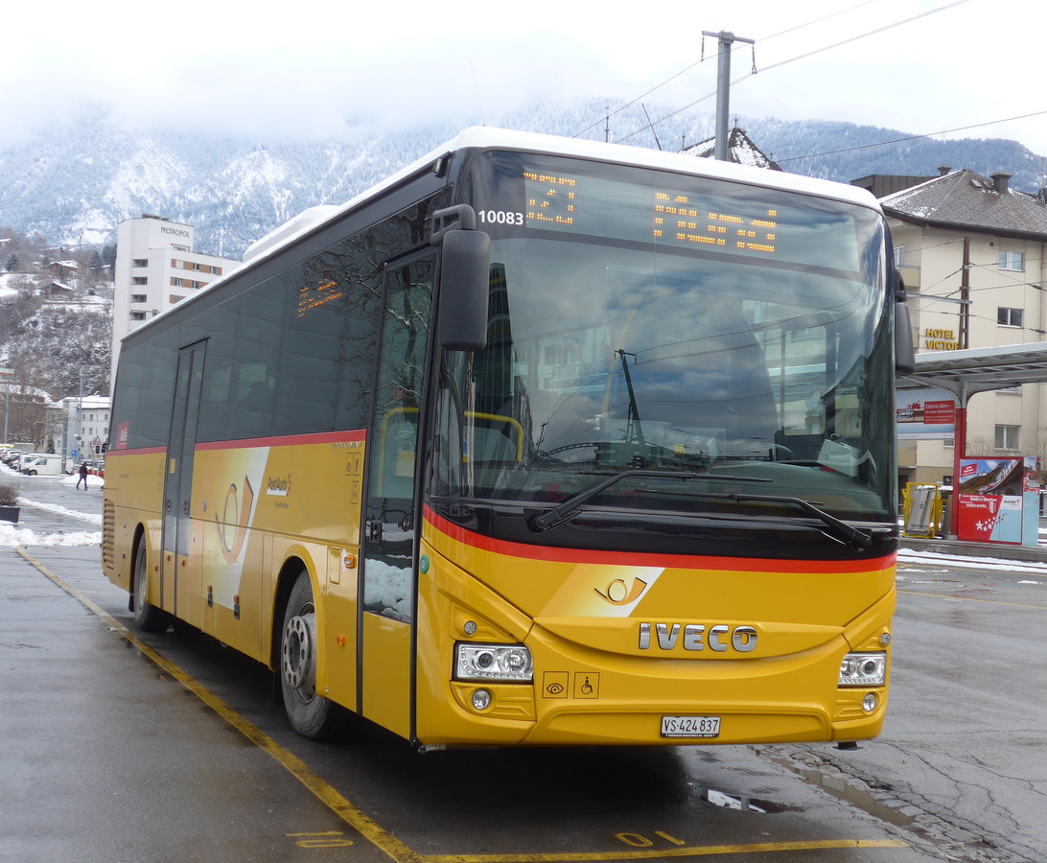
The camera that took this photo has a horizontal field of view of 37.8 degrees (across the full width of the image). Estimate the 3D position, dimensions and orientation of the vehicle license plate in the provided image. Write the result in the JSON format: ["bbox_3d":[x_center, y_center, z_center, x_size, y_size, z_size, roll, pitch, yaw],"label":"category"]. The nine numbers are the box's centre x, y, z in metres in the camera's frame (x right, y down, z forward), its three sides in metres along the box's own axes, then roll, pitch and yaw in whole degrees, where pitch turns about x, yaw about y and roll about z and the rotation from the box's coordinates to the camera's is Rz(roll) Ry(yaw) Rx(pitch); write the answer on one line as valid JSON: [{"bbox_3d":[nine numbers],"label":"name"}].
[{"bbox_3d":[0.787,1.380,7.169,0.310,0.090,0.020,4,-3,-22],"label":"vehicle license plate"}]

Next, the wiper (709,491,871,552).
[{"bbox_3d":[1.217,0.417,7.386,1.100,0.240,0.130,4,-3,-22],"label":"wiper"}]

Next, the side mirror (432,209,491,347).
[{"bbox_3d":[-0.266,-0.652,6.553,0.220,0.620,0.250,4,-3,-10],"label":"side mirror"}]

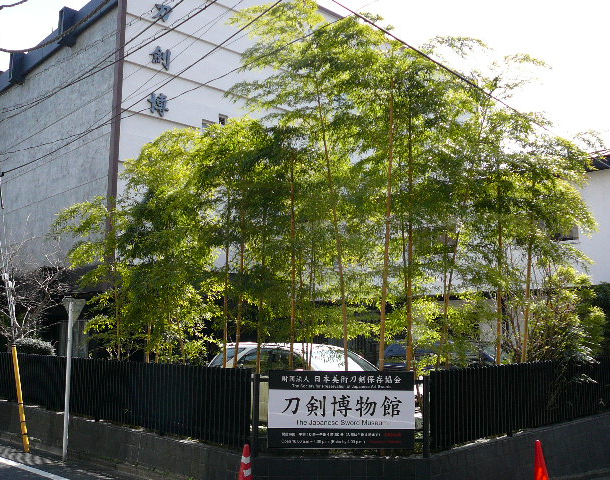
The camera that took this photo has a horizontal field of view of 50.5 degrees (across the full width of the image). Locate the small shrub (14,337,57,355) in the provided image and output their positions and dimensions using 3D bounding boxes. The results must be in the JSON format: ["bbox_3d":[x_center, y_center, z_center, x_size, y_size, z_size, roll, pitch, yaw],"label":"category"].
[{"bbox_3d":[-6.220,2.731,14.869,1.050,1.000,1.000,8,-11,-44],"label":"small shrub"}]

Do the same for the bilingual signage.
[{"bbox_3d":[0.455,2.096,7.993,1.810,0.930,0.050,0,-8,0],"label":"bilingual signage"}]

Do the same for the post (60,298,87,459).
[{"bbox_3d":[-4.030,2.374,11.093,0.090,2.770,0.500,-6,-10,40],"label":"post"}]

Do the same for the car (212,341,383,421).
[{"bbox_3d":[0.060,2.523,11.124,1.700,1.480,4.300,7,-10,-42],"label":"car"}]

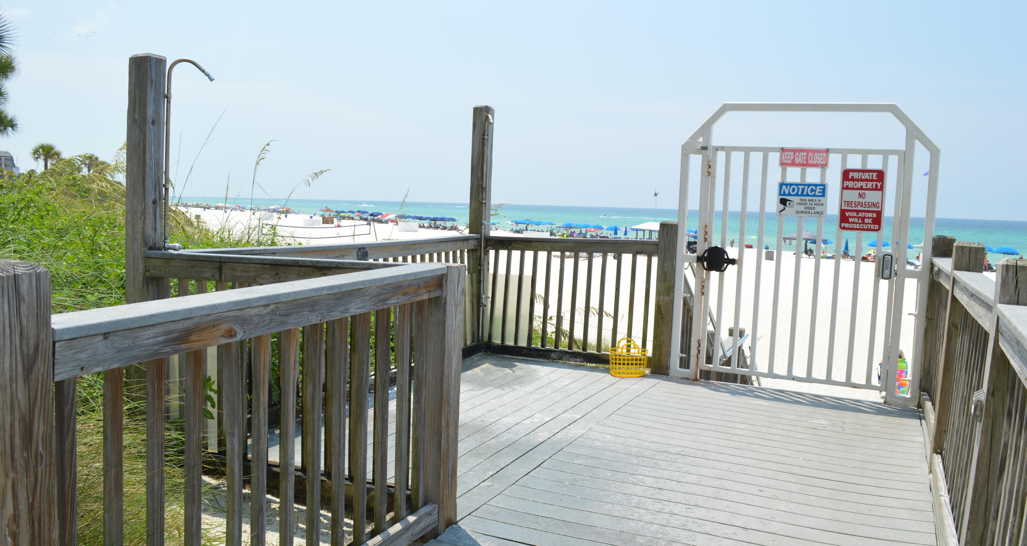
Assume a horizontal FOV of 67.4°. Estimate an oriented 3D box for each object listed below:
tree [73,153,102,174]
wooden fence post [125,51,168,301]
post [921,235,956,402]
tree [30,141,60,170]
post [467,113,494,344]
[{"bbox_3d":[-41.766,-8.704,75.629,2.600,6.032,2.600,-1,6,-29],"label":"tree"},{"bbox_3d":[-2.084,-0.148,4.359,0.140,2.126,0.140,5,5,22],"label":"wooden fence post"},{"bbox_3d":[2.982,0.352,5.405,0.140,1.228,0.140,4,6,26],"label":"post"},{"bbox_3d":[-42.272,-8.498,69.625,2.700,6.456,2.700,-1,6,-31],"label":"tree"},{"bbox_3d":[-0.299,-0.387,7.044,0.140,2.227,0.140,4,6,25],"label":"post"}]

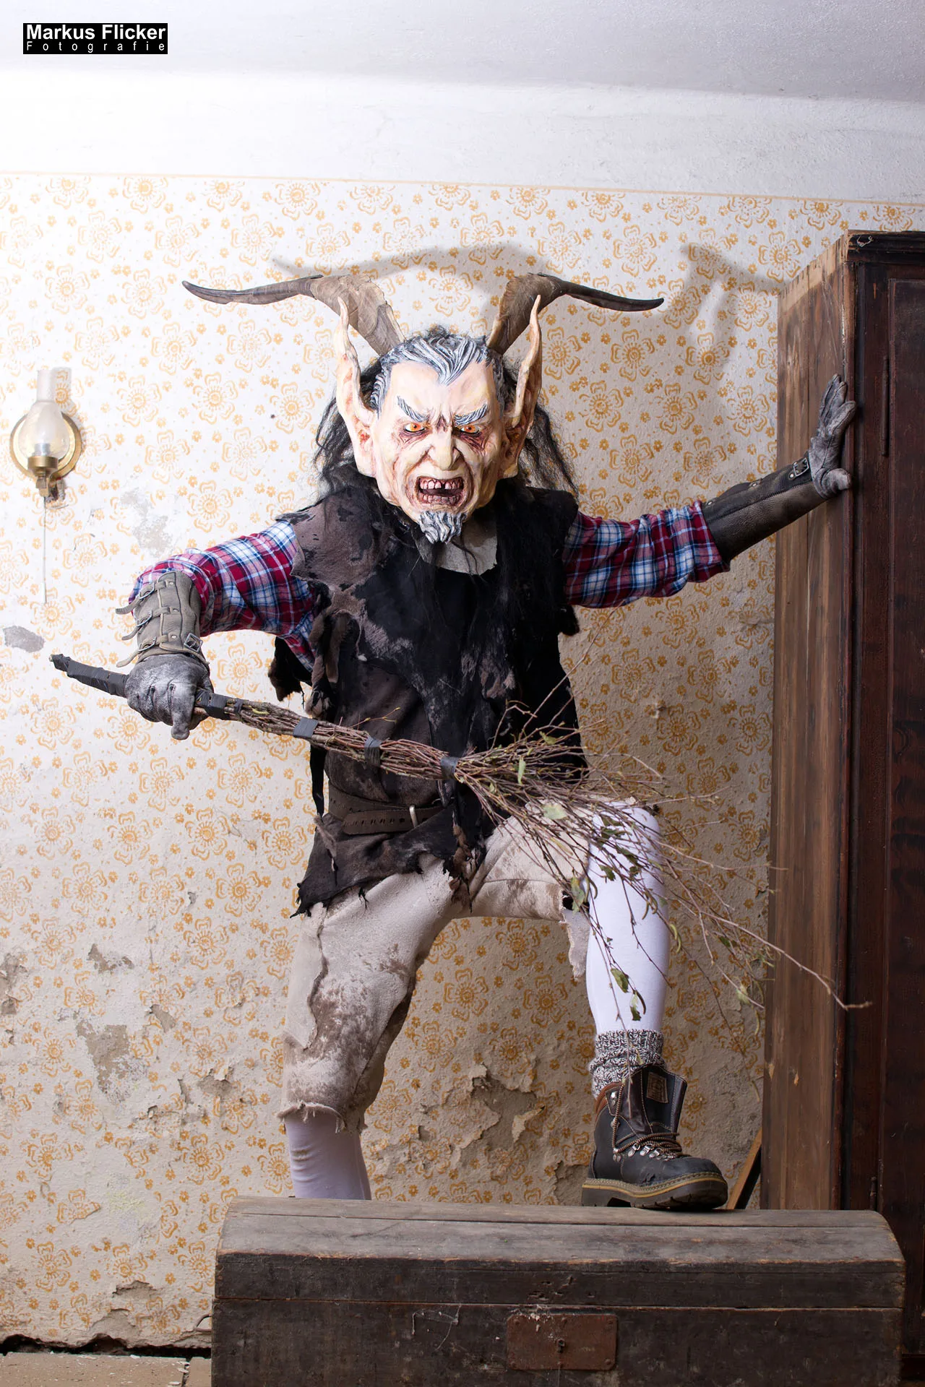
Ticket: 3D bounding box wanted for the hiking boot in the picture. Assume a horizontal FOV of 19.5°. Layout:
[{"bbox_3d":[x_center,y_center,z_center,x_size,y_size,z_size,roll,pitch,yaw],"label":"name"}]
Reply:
[{"bbox_3d":[0.301,0.699,4.250,0.110,0.220,0.282,2,-5,-38],"label":"hiking boot"}]

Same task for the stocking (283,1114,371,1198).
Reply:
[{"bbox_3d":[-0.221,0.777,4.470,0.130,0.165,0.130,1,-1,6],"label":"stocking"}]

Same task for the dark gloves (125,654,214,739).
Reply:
[{"bbox_3d":[-0.444,0.004,4.080,0.128,0.130,0.125,1,-1,3],"label":"dark gloves"}]

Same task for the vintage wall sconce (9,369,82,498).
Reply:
[{"bbox_3d":[-0.813,-0.508,5.260,0.142,0.250,0.135,1,-1,-1],"label":"vintage wall sconce"}]

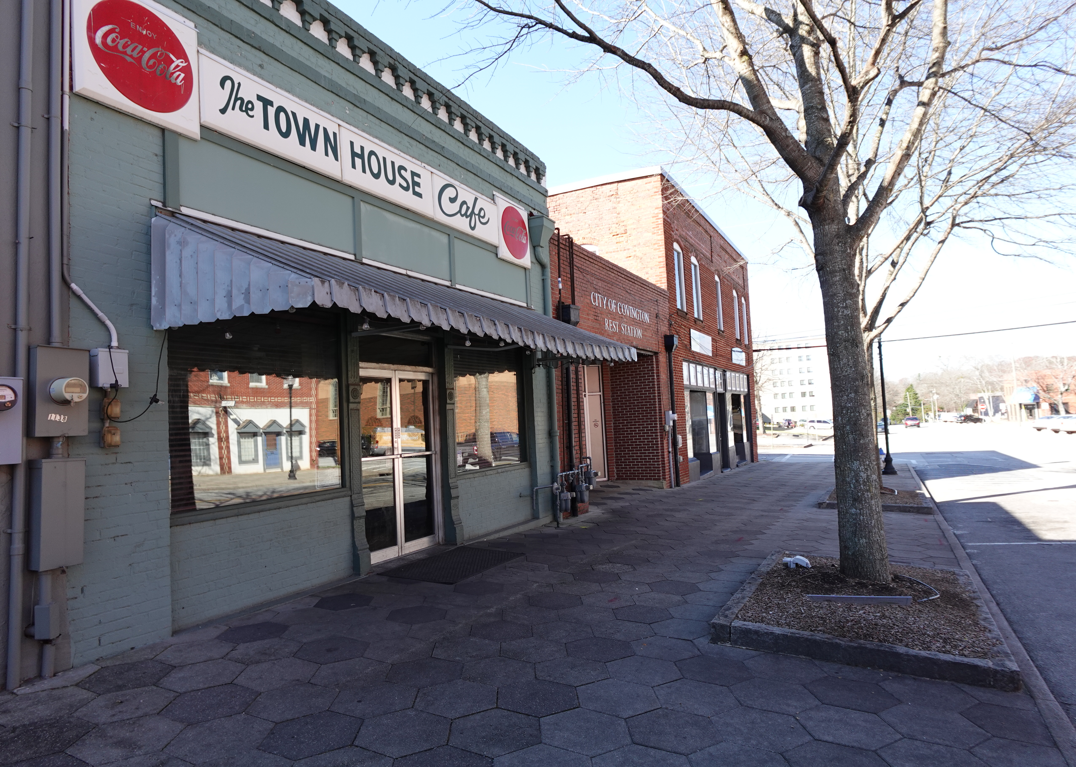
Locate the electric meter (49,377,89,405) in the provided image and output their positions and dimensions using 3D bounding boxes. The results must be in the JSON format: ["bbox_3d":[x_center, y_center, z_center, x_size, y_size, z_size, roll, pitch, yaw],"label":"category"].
[{"bbox_3d":[-2.951,0.049,4.035,0.140,0.172,0.172,-5,-4,28],"label":"electric meter"}]

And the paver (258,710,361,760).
[{"bbox_3d":[-1.139,1.808,3.245,0.455,0.055,0.525,0,-3,-2],"label":"paver"}]

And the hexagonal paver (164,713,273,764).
[{"bbox_3d":[-1.597,1.810,3.226,0.457,0.060,0.520,0,-3,-2],"label":"hexagonal paver"}]

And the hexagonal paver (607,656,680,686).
[{"bbox_3d":[0.670,1.863,4.089,0.457,0.060,0.520,0,-3,-2],"label":"hexagonal paver"}]

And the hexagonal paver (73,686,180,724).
[{"bbox_3d":[-2.303,1.818,3.586,0.455,0.060,0.525,0,-4,-2],"label":"hexagonal paver"}]

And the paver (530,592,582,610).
[{"bbox_3d":[0.155,1.960,5.688,0.455,0.060,0.525,0,-4,-2],"label":"paver"}]

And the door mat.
[{"bbox_3d":[-0.896,1.972,7.026,0.890,0.012,1.520,-1,-3,27],"label":"door mat"}]

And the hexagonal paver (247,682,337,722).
[{"bbox_3d":[-1.375,1.823,3.603,0.455,0.055,0.525,0,-3,-2],"label":"hexagonal paver"}]

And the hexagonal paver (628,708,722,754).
[{"bbox_3d":[0.688,1.812,3.296,0.455,0.060,0.525,0,-4,-2],"label":"hexagonal paver"}]

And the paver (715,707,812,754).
[{"bbox_3d":[1.152,1.815,3.320,0.455,0.060,0.525,0,-4,-2],"label":"paver"}]

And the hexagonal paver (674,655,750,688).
[{"bbox_3d":[1.121,1.849,4.061,0.455,0.055,0.525,0,-3,-2],"label":"hexagonal paver"}]

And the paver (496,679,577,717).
[{"bbox_3d":[-0.002,1.788,3.571,0.440,0.060,0.508,0,-4,-2],"label":"paver"}]

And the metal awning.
[{"bbox_3d":[-0.698,-0.809,6.963,1.600,0.950,6.050,-5,-4,27],"label":"metal awning"}]

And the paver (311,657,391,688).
[{"bbox_3d":[-1.162,1.841,4.001,0.455,0.055,0.525,0,-3,-2],"label":"paver"}]

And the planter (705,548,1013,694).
[{"bbox_3d":[2.679,1.809,5.311,1.726,0.150,2.863,-2,-4,29],"label":"planter"}]

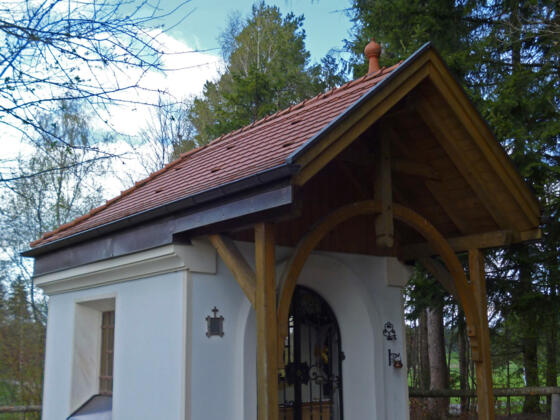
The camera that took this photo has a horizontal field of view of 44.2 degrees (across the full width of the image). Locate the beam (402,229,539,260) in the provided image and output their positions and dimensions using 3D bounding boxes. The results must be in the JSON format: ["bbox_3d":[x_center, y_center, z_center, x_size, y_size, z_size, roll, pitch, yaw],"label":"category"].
[{"bbox_3d":[2.235,0.427,8.419,0.138,0.172,1.937,8,-14,-38],"label":"beam"}]

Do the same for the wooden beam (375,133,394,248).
[{"bbox_3d":[1.106,-0.247,7.413,0.125,1.337,0.125,8,-14,-38],"label":"wooden beam"}]

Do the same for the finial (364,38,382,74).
[{"bbox_3d":[1.037,-1.714,7.711,0.181,0.434,0.181,-1,-11,0],"label":"finial"}]

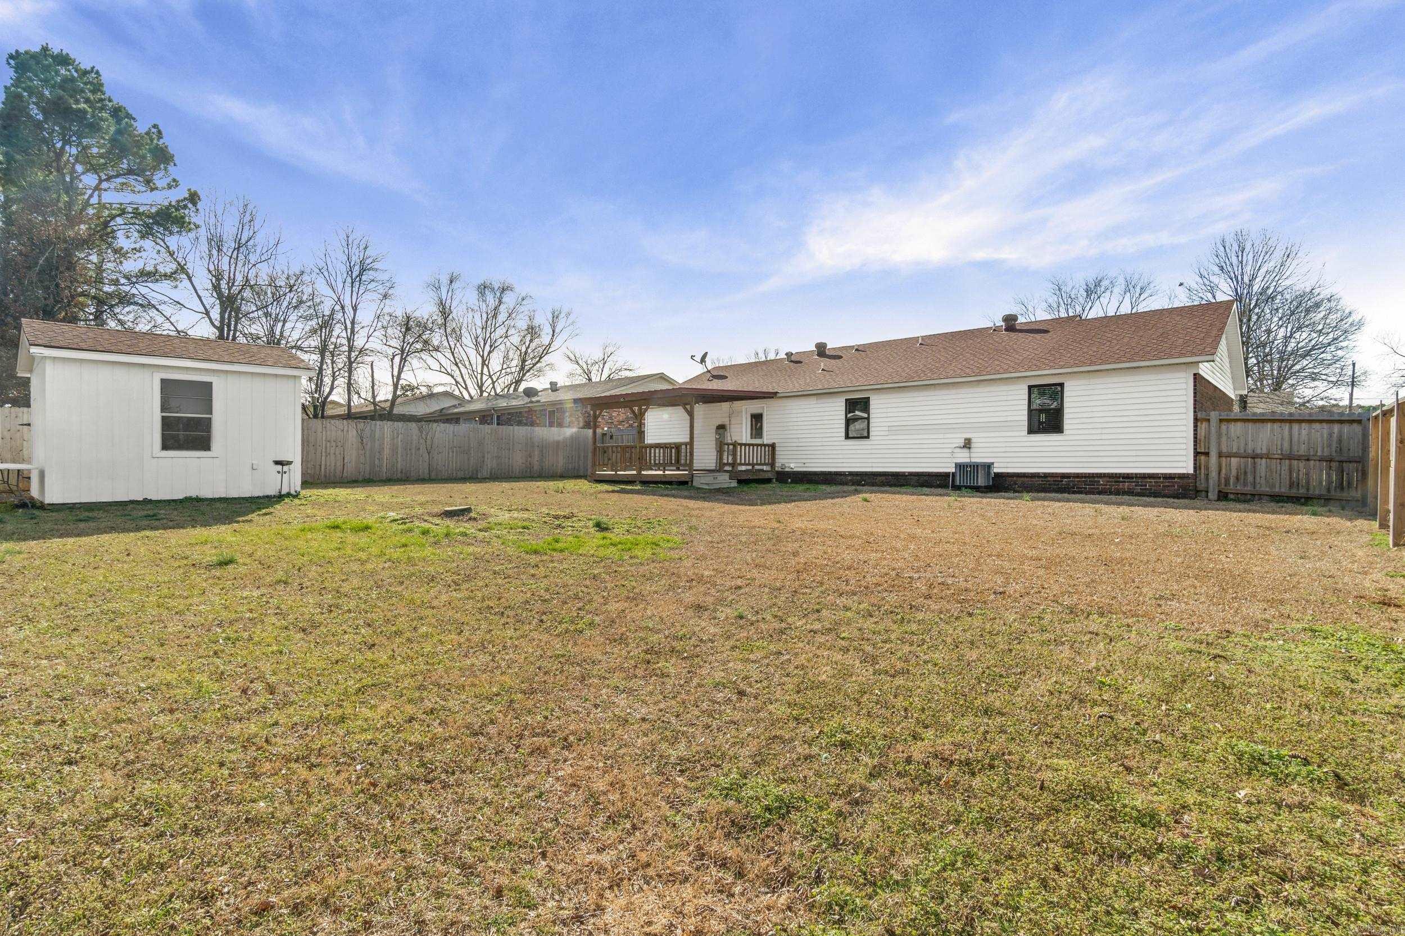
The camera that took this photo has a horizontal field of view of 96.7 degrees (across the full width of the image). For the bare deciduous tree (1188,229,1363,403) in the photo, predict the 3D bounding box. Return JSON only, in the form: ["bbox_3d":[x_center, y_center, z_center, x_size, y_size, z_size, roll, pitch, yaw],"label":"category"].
[{"bbox_3d":[27.600,-5.500,30.000,7.000,12.000,7.000,0,0,43],"label":"bare deciduous tree"}]

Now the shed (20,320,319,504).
[{"bbox_3d":[-10.850,-1.030,12.800,3.600,3.250,4.100,0,0,42],"label":"shed"}]

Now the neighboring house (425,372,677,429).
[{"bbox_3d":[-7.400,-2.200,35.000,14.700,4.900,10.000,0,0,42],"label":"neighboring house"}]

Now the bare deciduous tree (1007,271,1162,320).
[{"bbox_3d":[23.300,-5.850,38.000,8.800,12.500,8.600,0,0,32],"label":"bare deciduous tree"}]

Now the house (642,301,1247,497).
[{"bbox_3d":[7.400,-1.970,22.950,18.000,5.200,9.600,0,0,43],"label":"house"}]

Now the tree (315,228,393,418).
[{"bbox_3d":[-15.600,-5.280,28.000,3.600,11.000,3.600,0,0,-29],"label":"tree"}]

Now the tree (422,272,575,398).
[{"bbox_3d":[-14.300,-6.900,44.000,10.300,13.900,9.800,0,0,-18],"label":"tree"}]

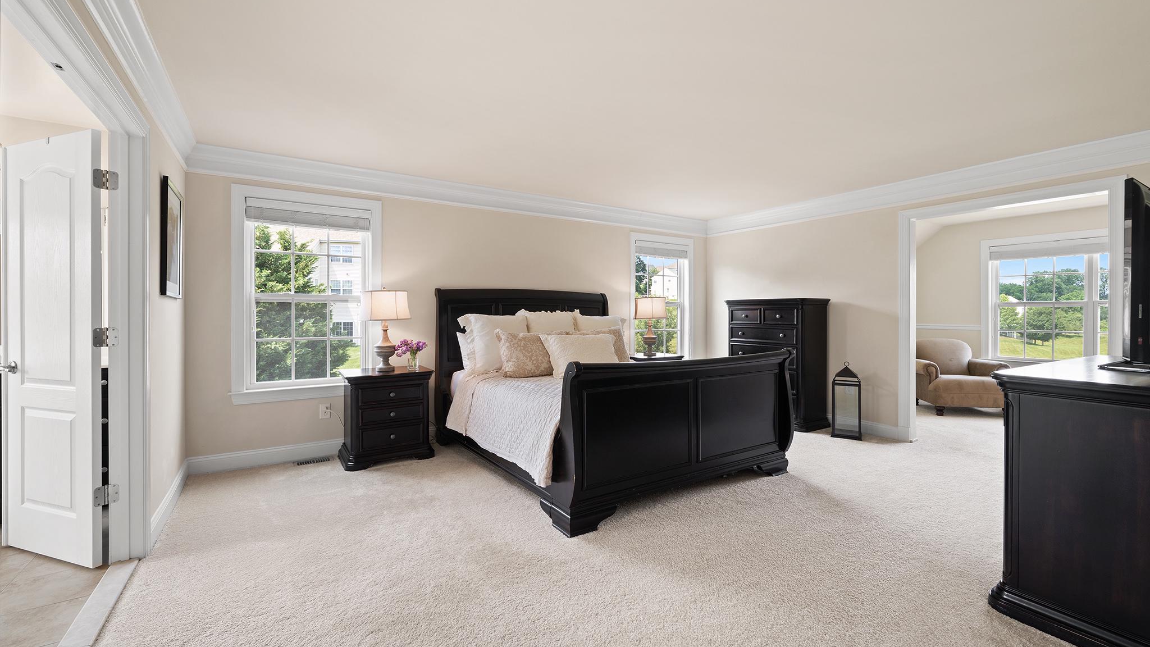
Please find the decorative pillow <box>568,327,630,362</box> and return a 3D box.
[{"bbox_3d":[0.222,0.217,4.184,0.640,0.450,0.160,-1,-27,-31],"label":"decorative pillow"}]

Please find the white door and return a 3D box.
[{"bbox_3d":[-2.576,0.127,2.202,0.710,2.030,0.035,0,1,18],"label":"white door"}]

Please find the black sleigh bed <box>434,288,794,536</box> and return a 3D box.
[{"bbox_3d":[0.165,0.384,3.746,1.910,1.450,2.220,-1,1,-32],"label":"black sleigh bed"}]

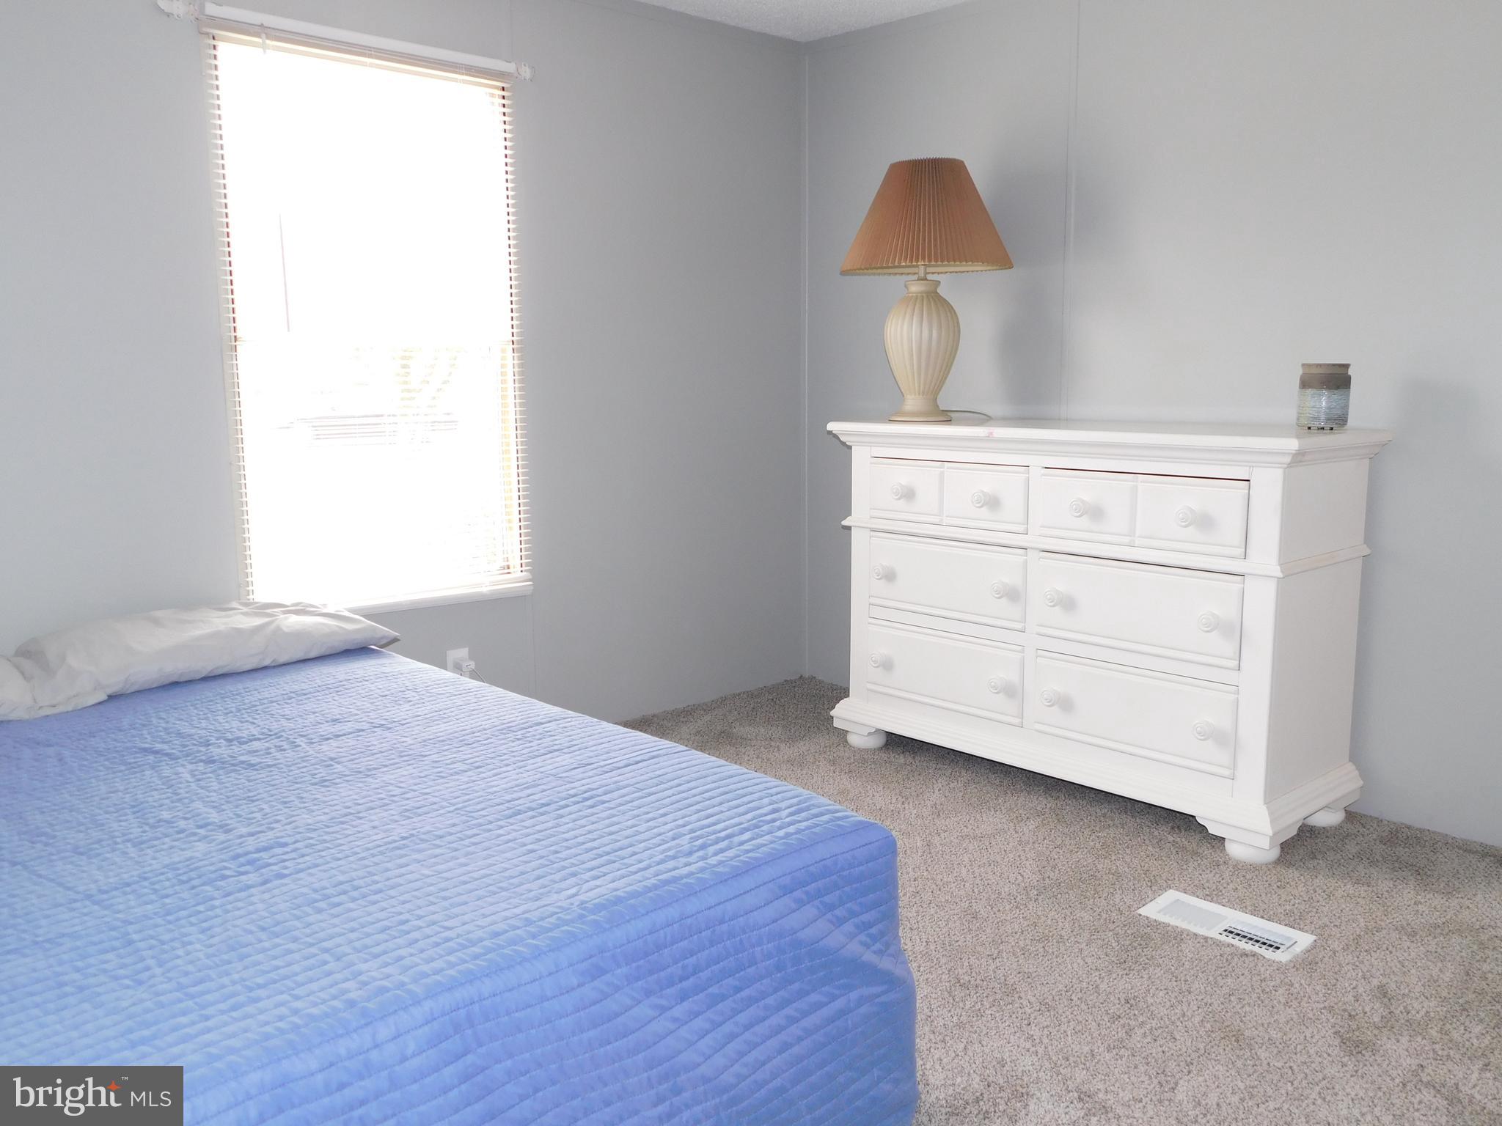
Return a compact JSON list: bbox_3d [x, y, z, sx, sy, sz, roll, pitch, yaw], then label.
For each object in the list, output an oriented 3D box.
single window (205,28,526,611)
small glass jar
[{"bbox_3d":[-0.923,-0.574,3.065,0.793,1.350,0.090,-9,12,-42],"label":"single window"},{"bbox_3d":[1.294,-0.376,2.754,0.119,0.148,0.119,-9,12,-42],"label":"small glass jar"}]

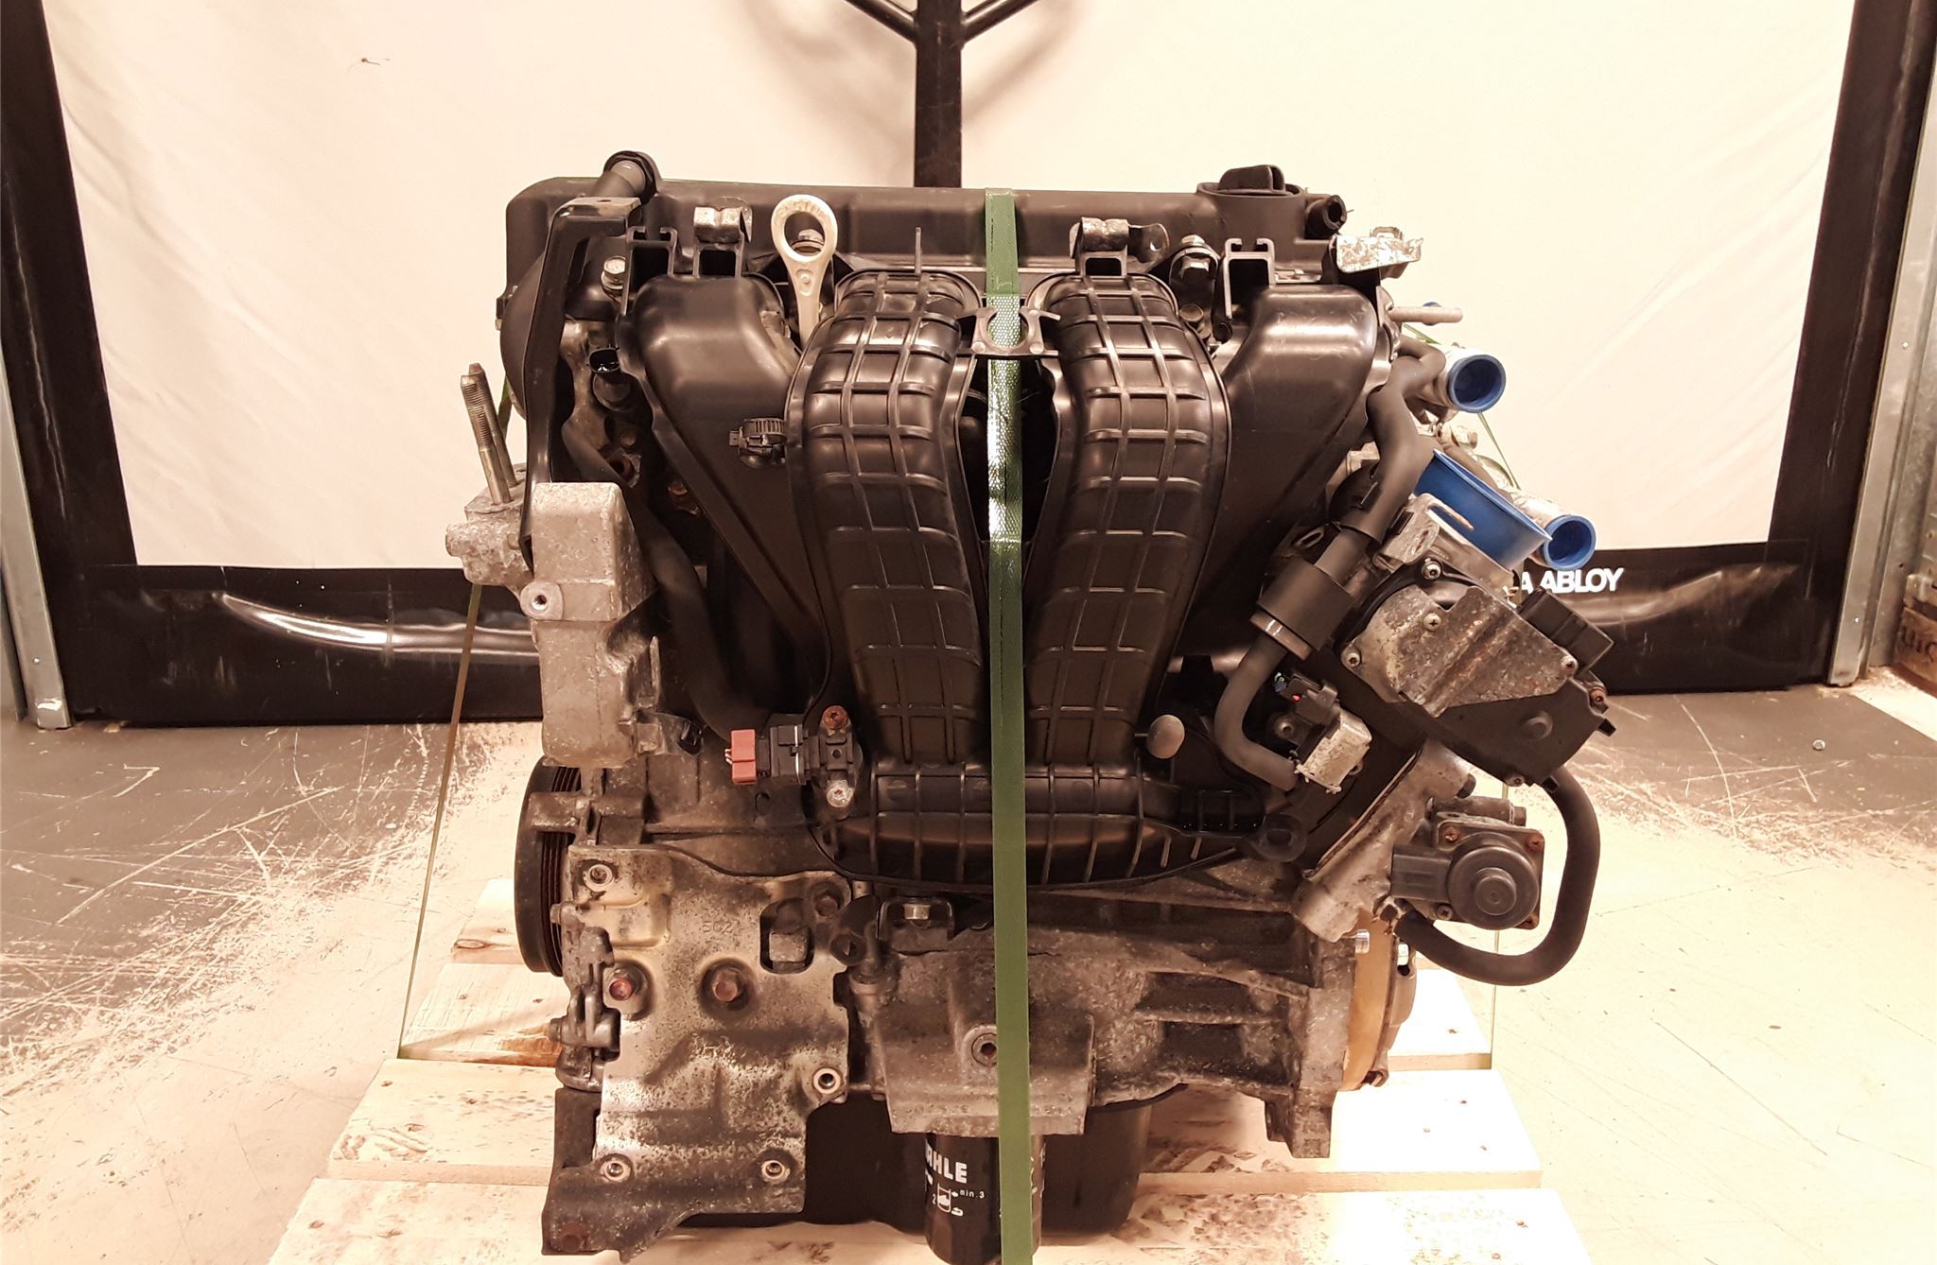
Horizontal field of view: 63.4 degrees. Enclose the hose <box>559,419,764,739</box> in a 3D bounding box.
[{"bbox_3d":[-0.179,-0.033,0.910,0.127,0.172,0.110,0,20,0],"label":"hose"}]

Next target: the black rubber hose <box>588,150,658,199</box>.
[{"bbox_3d":[-0.212,-0.278,0.950,0.045,0.042,0.055,0,20,0],"label":"black rubber hose"}]

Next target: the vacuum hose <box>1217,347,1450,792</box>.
[{"bbox_3d":[0.207,-0.045,0.885,0.145,0.218,0.165,0,20,0],"label":"vacuum hose"}]

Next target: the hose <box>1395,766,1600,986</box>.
[{"bbox_3d":[0.302,0.139,0.905,0.121,0.120,0.075,0,20,0],"label":"hose"}]

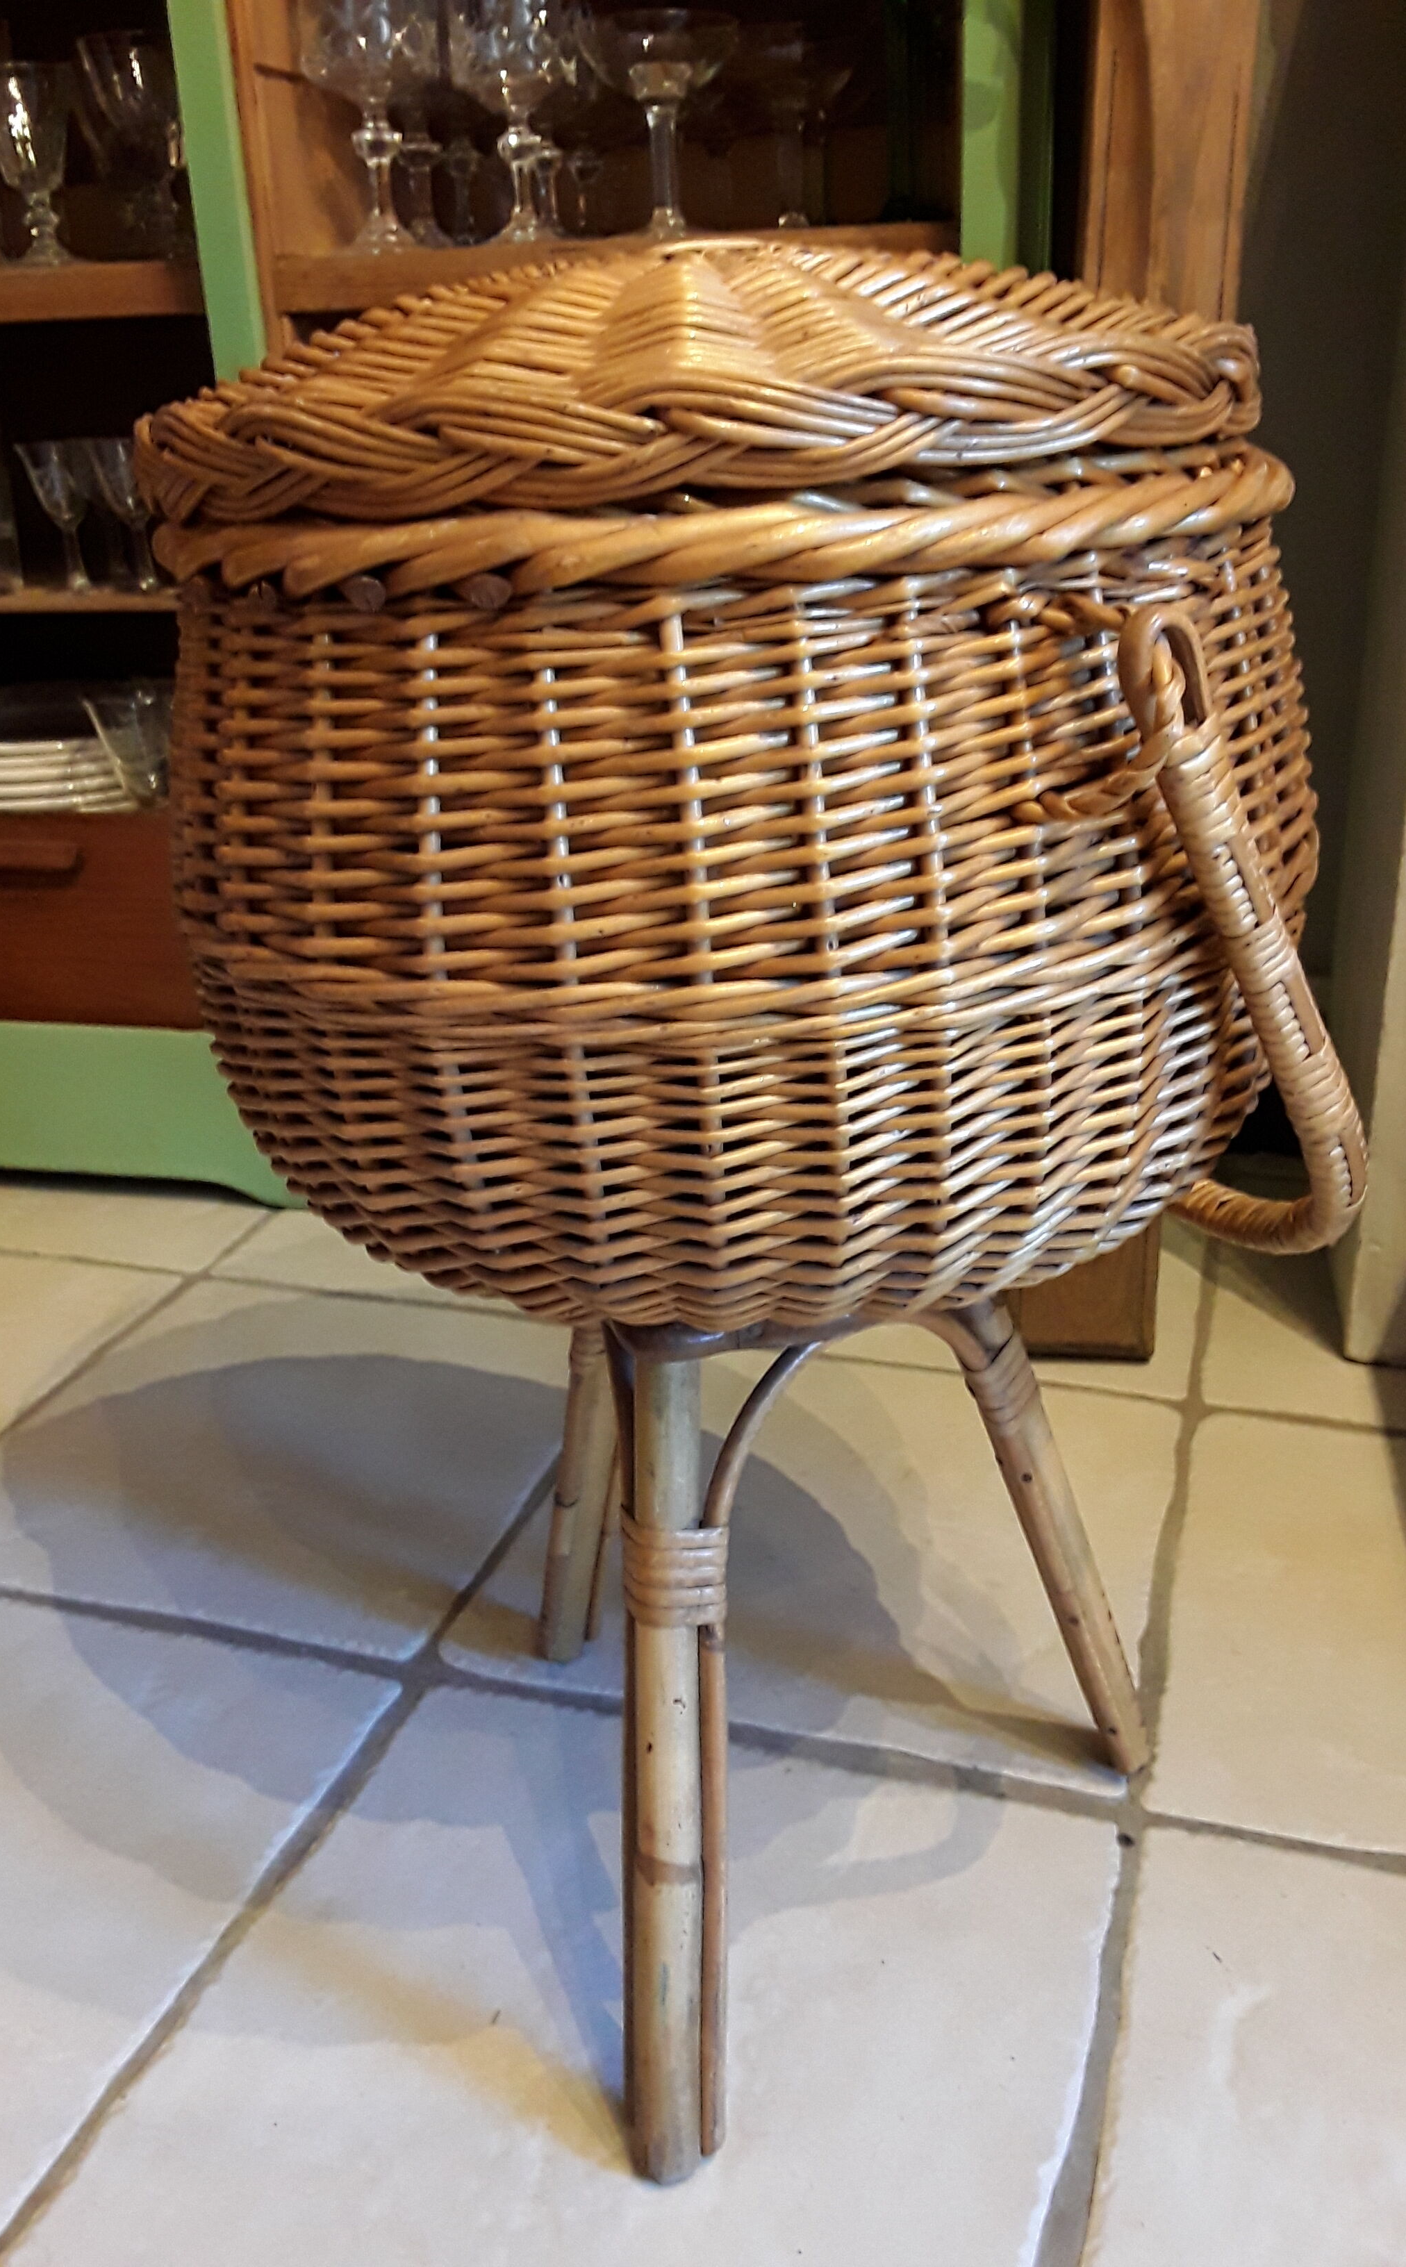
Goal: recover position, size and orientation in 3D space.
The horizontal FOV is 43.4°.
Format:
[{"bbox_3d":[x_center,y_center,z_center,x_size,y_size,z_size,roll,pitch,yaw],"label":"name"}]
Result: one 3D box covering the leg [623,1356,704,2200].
[{"bbox_3d":[-0.012,0.215,0.594,0.023,0.291,0.023,0,8,0],"label":"leg"}]

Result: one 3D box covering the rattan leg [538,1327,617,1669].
[{"bbox_3d":[-0.053,0.133,0.796,0.023,0.291,0.023,5,34,-2],"label":"rattan leg"}]

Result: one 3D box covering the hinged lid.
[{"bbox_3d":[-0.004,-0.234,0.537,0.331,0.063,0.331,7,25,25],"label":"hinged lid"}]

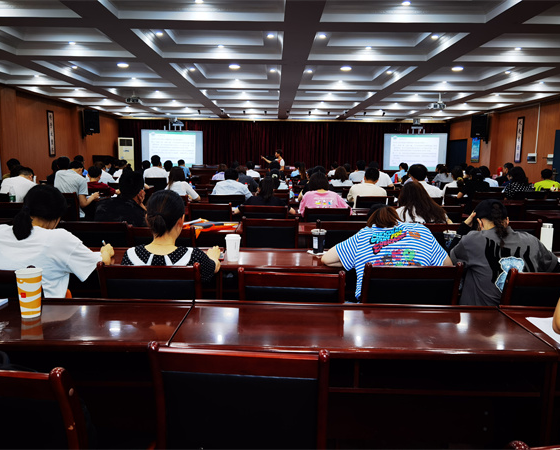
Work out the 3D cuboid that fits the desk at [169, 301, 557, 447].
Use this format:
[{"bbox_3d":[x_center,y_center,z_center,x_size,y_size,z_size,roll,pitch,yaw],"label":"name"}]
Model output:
[{"bbox_3d":[0.295,0.781,1.985,1.420,0.760,0.530,1,8,-1],"label":"desk"}]

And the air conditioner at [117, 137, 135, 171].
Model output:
[{"bbox_3d":[-5.007,-1.866,15.324,0.510,1.890,0.360,-1,8,-14],"label":"air conditioner"}]

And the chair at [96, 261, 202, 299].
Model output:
[{"bbox_3d":[-0.581,0.568,2.340,0.450,0.875,0.500,1,8,-1],"label":"chair"}]

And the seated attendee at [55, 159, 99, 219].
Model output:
[{"bbox_3d":[-2.765,-0.192,6.464,0.550,1.360,0.780,3,8,17],"label":"seated attendee"}]

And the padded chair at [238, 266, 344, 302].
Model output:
[{"bbox_3d":[0.066,0.586,2.273,0.520,0.890,0.540,2,8,5],"label":"padded chair"}]

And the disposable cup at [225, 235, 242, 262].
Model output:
[{"bbox_3d":[-0.270,0.132,2.721,0.092,0.147,0.092,1,8,0],"label":"disposable cup"}]

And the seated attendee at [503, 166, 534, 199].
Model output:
[{"bbox_3d":[3.367,-0.199,6.810,0.480,1.220,0.750,-1,9,-9],"label":"seated attendee"}]

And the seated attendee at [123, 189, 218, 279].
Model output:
[{"bbox_3d":[-0.567,0.399,2.485,0.503,1.169,0.800,1,8,-1],"label":"seated attendee"}]

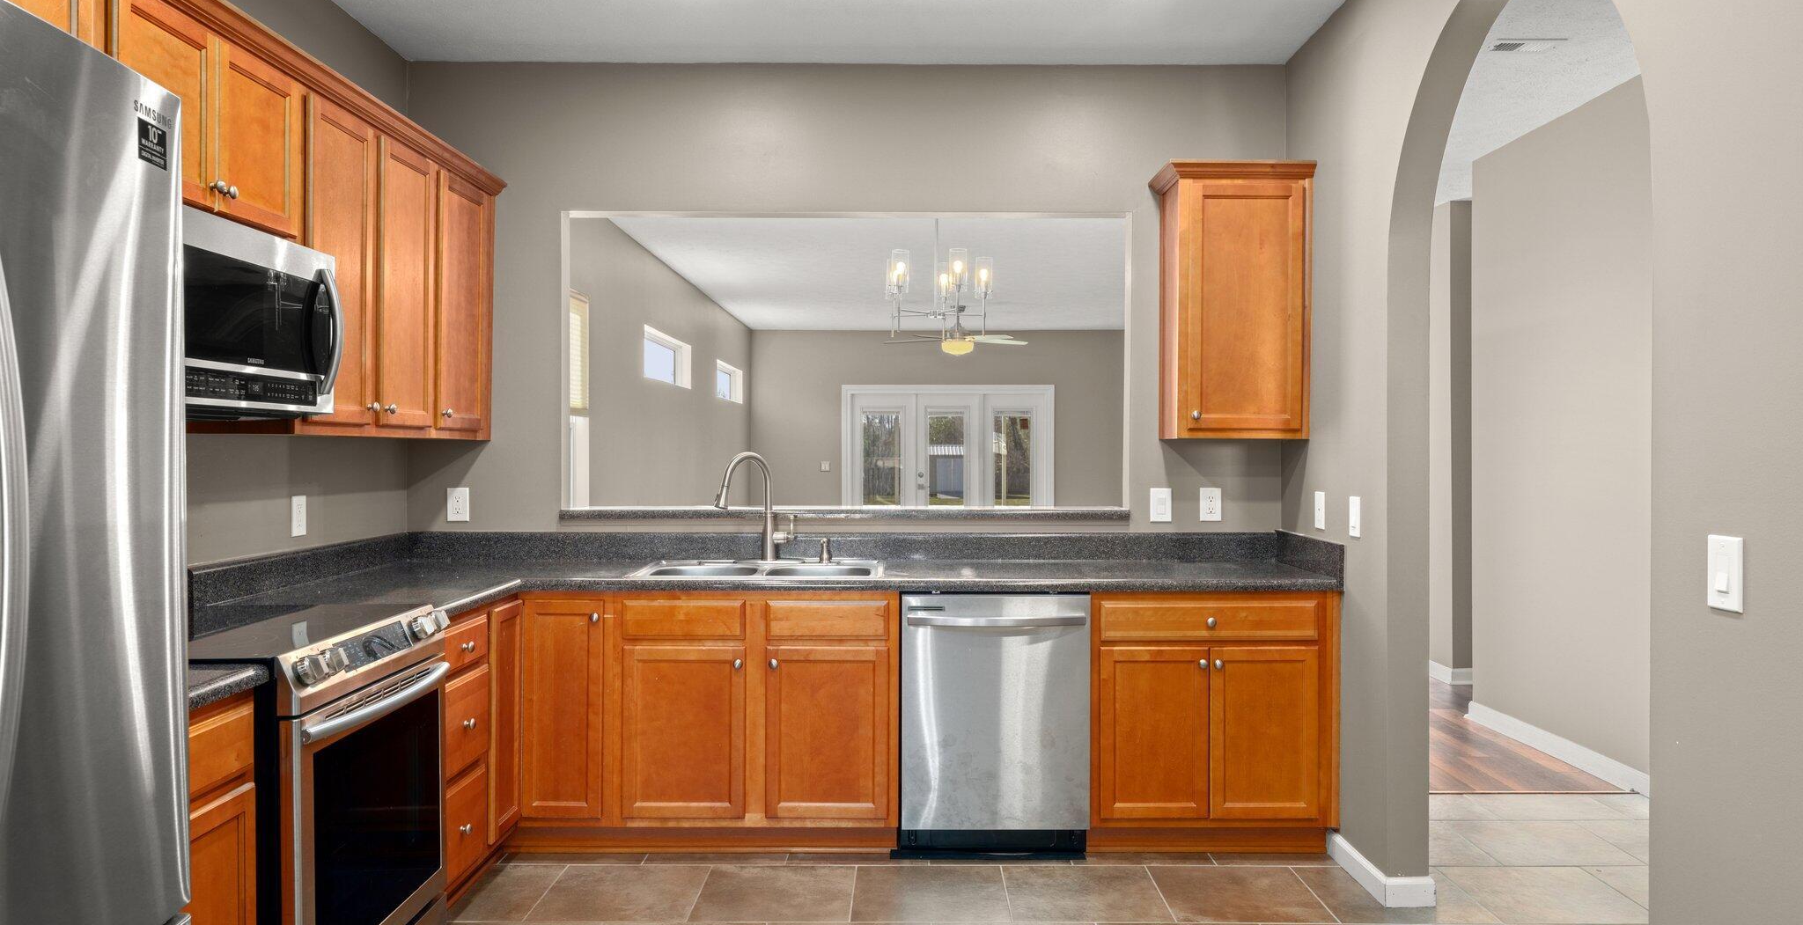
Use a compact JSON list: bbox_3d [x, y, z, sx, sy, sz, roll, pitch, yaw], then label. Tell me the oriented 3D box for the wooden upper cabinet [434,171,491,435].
[{"bbox_3d":[-1.676,-0.542,4.188,0.334,0.899,0.487,0,1,0],"label":"wooden upper cabinet"}]

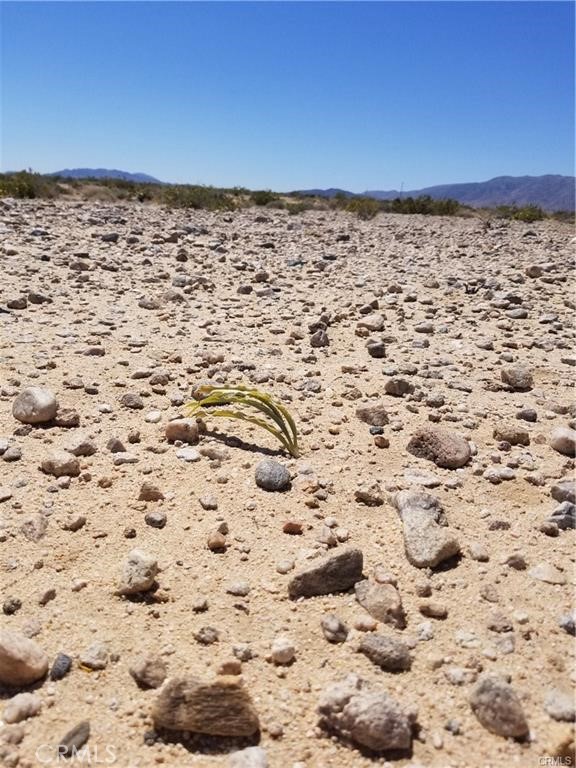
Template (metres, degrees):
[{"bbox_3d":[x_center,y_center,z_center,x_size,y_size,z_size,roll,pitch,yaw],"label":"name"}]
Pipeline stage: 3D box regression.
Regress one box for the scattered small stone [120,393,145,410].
[{"bbox_3d":[-0.346,0.039,1.284,0.050,0.032,0.040,-2,18,-15],"label":"scattered small stone"}]

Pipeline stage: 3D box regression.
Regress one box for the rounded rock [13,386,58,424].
[{"bbox_3d":[-0.575,0.049,1.316,0.093,0.078,0.079,2,18,0],"label":"rounded rock"}]

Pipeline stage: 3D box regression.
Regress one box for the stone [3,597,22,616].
[{"bbox_3d":[-0.341,0.278,0.715,0.021,0.016,0.016,-3,18,-14],"label":"stone"}]

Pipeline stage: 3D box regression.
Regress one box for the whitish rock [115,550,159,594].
[{"bbox_3d":[-0.181,0.226,0.693,0.049,0.043,0.043,-2,18,-15],"label":"whitish rock"}]

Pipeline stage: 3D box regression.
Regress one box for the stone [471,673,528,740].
[{"bbox_3d":[0.165,0.248,0.443,0.035,0.029,0.053,-2,18,-11],"label":"stone"}]

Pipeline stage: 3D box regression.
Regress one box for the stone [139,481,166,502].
[{"bbox_3d":[-0.213,0.168,0.902,0.039,0.025,0.028,-2,18,-14],"label":"stone"}]

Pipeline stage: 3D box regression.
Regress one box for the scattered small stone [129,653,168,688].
[{"bbox_3d":[-0.150,0.310,0.620,0.037,0.026,0.030,5,18,10],"label":"scattered small stone"}]

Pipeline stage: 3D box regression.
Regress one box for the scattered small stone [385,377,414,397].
[{"bbox_3d":[0.306,0.010,1.579,0.079,0.040,0.059,2,18,0],"label":"scattered small stone"}]

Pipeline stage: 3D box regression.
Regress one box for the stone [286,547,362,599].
[{"bbox_3d":[0.051,0.254,0.772,0.102,0.056,0.051,-4,19,-17],"label":"stone"}]

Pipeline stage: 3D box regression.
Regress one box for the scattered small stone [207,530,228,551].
[{"bbox_3d":[-0.096,0.212,0.783,0.026,0.021,0.024,0,17,-7],"label":"scattered small stone"}]

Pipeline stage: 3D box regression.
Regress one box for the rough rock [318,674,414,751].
[{"bbox_3d":[0.079,0.326,0.577,0.093,0.037,0.070,7,18,14],"label":"rough rock"}]

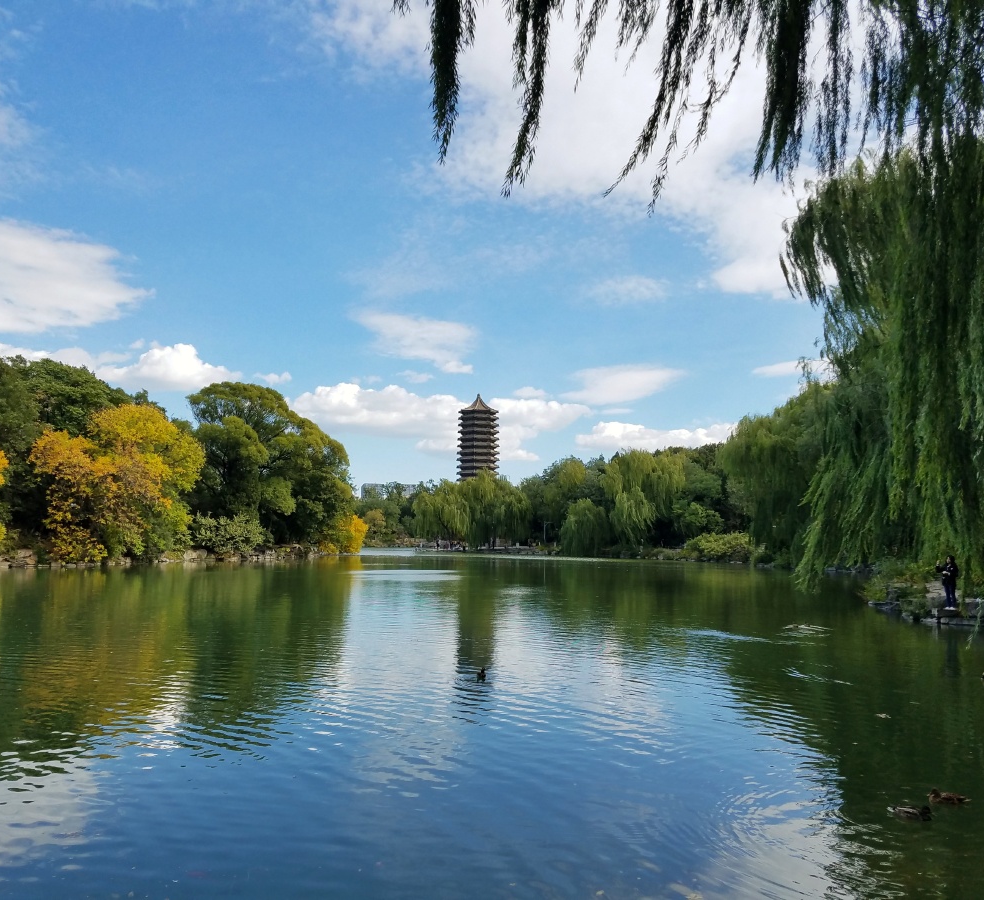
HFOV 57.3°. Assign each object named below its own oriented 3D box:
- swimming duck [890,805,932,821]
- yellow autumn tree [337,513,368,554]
[{"bbox_3d":[4.243,3.672,9.117,0.460,0.180,0.170,-2,-6,22],"label":"swimming duck"},{"bbox_3d":[-18.395,10.947,119.931,4.200,5.600,4.200,0,-5,0],"label":"yellow autumn tree"}]

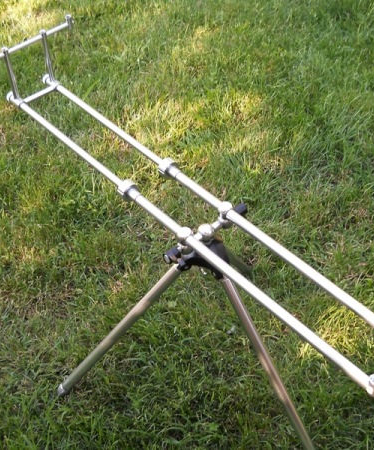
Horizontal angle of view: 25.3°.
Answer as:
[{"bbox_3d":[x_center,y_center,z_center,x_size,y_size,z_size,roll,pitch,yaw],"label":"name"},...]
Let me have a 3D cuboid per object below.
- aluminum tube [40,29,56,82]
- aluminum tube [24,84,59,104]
[{"bbox_3d":[-0.358,-0.433,2.146,0.013,0.151,0.013,-33,50,-24],"label":"aluminum tube"},{"bbox_3d":[-0.385,-0.342,2.173,0.097,0.012,0.012,-33,50,-24],"label":"aluminum tube"}]

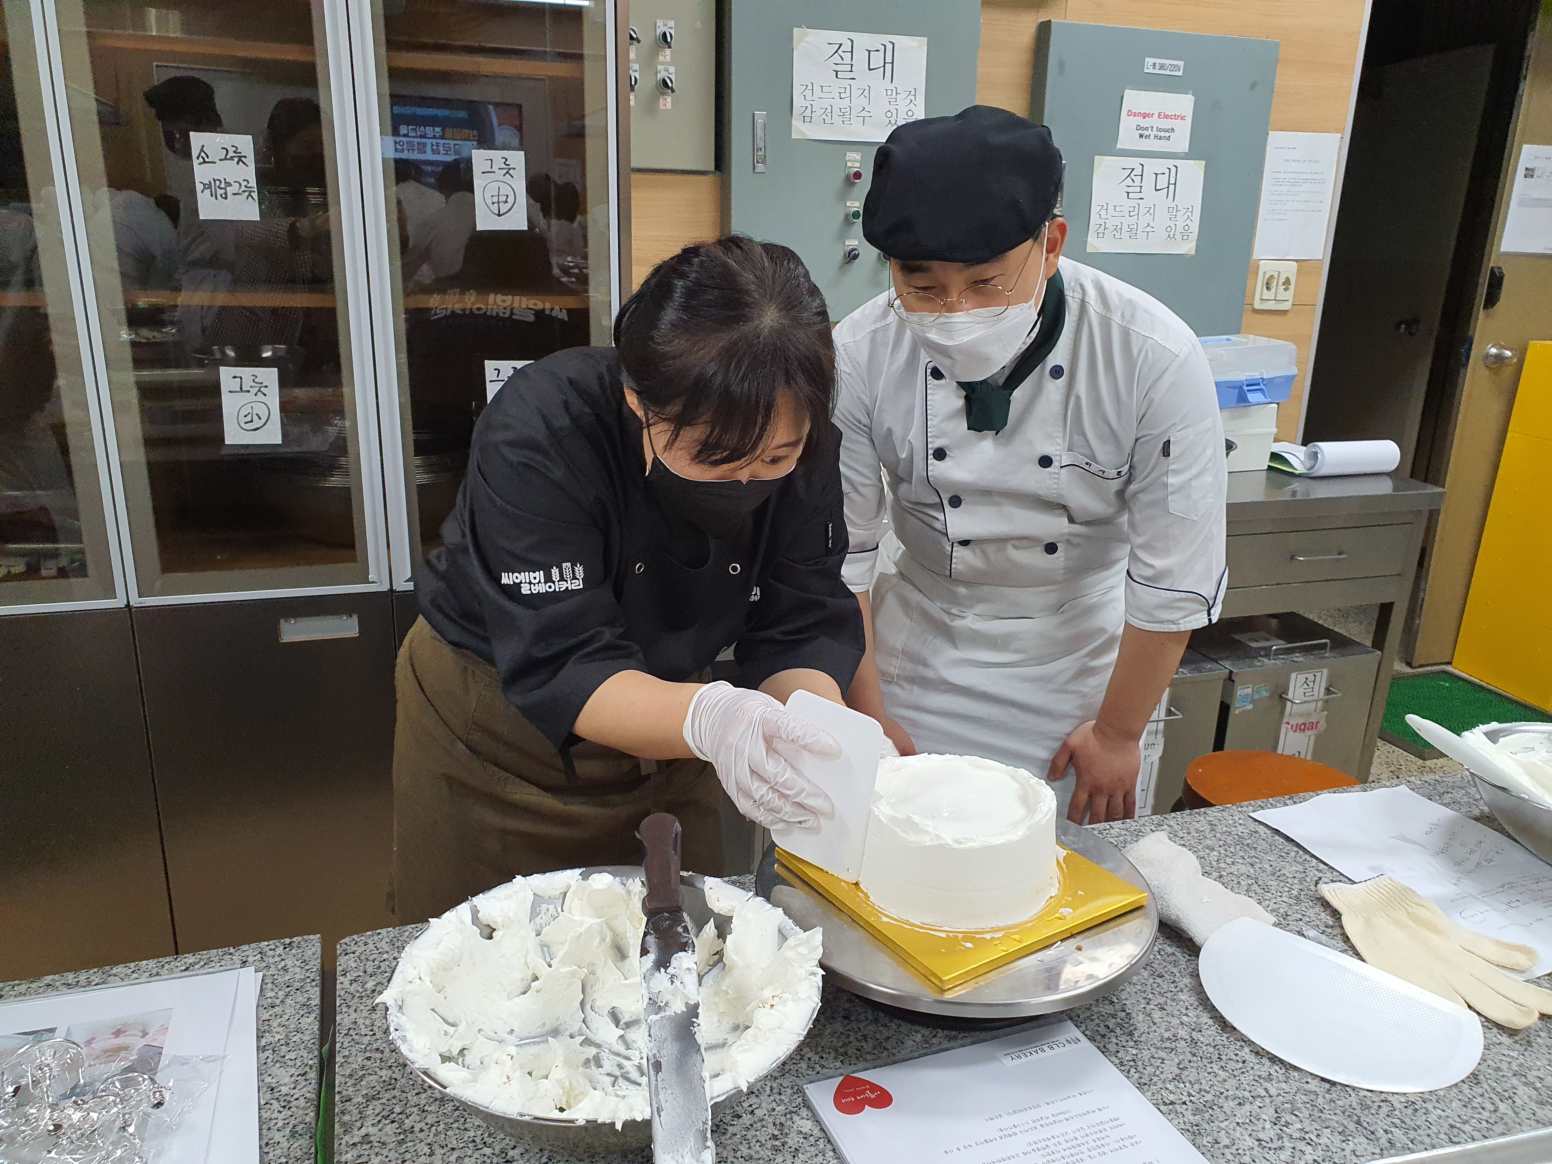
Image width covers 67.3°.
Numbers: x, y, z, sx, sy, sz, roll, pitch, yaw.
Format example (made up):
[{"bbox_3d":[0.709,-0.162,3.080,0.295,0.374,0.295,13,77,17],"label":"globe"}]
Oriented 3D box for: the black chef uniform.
[{"bbox_3d":[-0.139,0.162,1.141,0.450,0.770,0.480,-8,20,-28],"label":"black chef uniform"}]

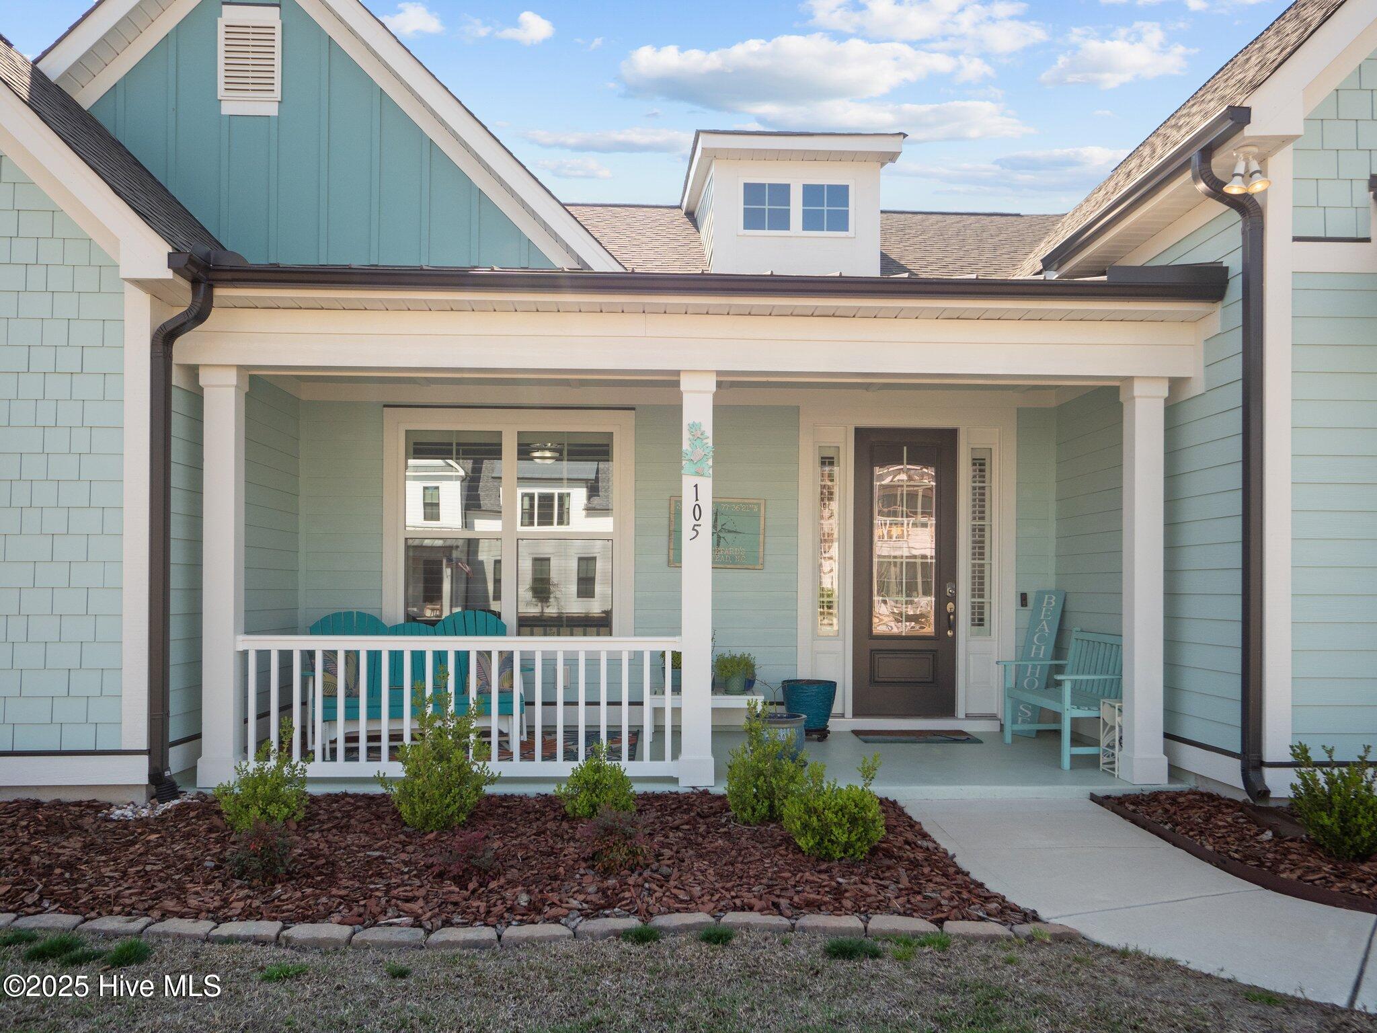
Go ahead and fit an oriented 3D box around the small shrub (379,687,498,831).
[{"bbox_3d":[-1.343,1.300,5.970,0.620,0.750,0.570,0,-2,-2],"label":"small shrub"}]

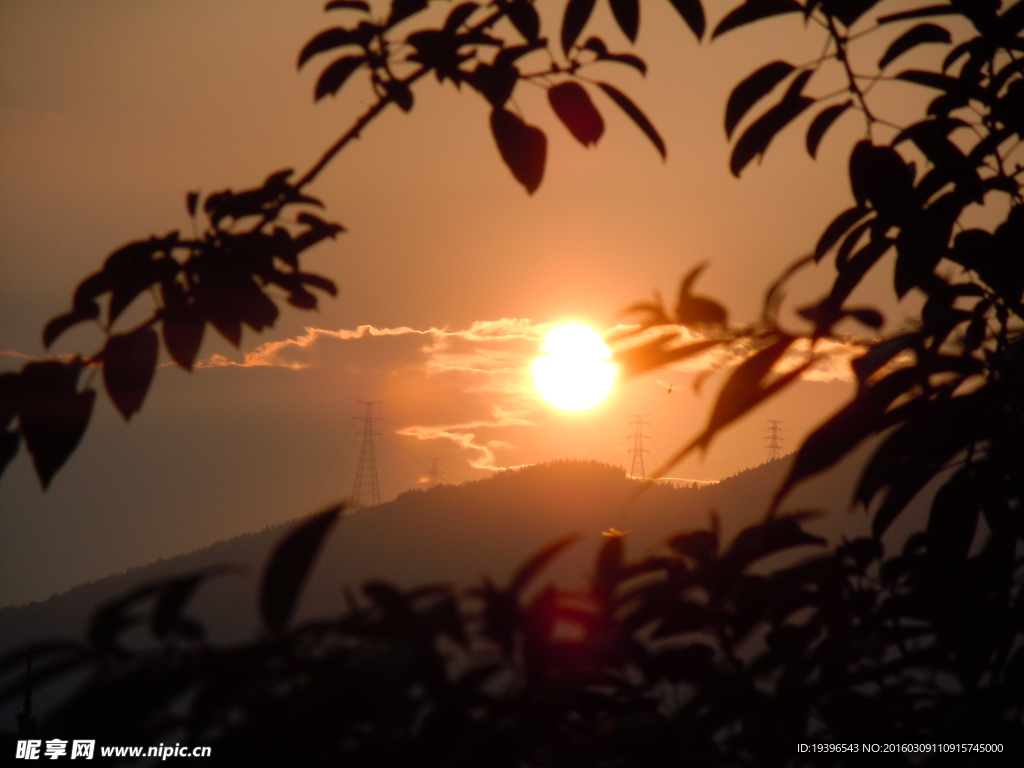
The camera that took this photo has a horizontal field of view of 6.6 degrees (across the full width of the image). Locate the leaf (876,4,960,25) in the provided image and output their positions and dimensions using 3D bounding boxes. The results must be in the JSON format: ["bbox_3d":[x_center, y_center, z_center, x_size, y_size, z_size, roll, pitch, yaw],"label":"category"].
[{"bbox_3d":[0.388,-0.354,8.500,0.080,0.013,0.038,-6,2,3],"label":"leaf"}]

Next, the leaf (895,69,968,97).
[{"bbox_3d":[0.349,-0.252,7.400,0.058,0.017,0.035,14,0,0],"label":"leaf"}]

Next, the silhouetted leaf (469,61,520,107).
[{"bbox_3d":[-0.018,-0.288,8.500,0.044,0.046,0.025,6,2,0],"label":"silhouetted leaf"}]

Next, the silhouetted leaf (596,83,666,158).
[{"bbox_3d":[0.115,-0.252,8.500,0.020,0.096,0.032,-41,1,2],"label":"silhouetted leaf"}]

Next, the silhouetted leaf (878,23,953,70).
[{"bbox_3d":[0.386,-0.323,8.500,0.073,0.031,0.035,-22,1,3],"label":"silhouetted leaf"}]

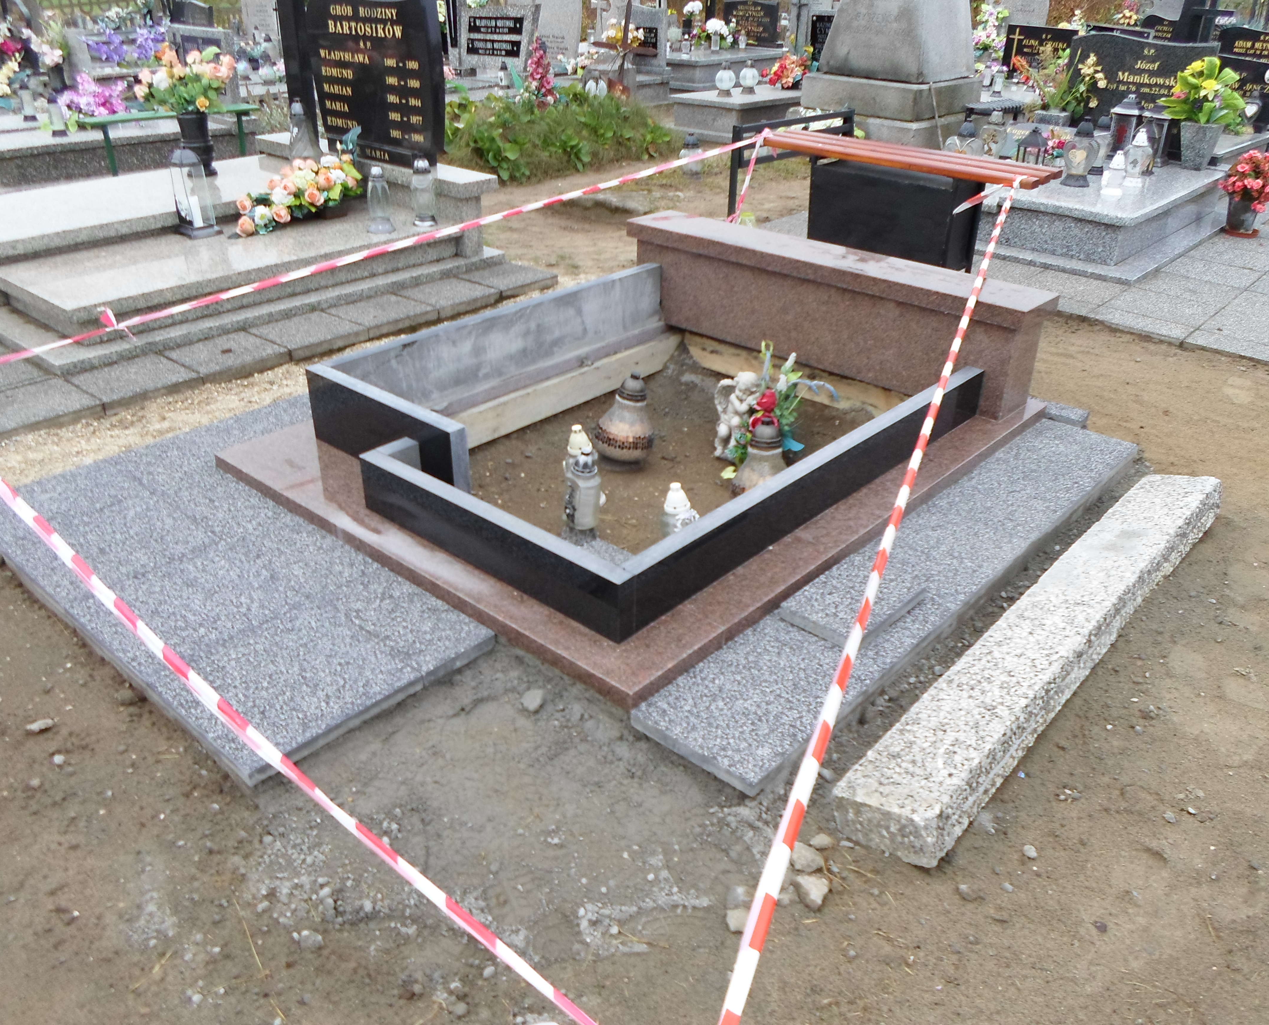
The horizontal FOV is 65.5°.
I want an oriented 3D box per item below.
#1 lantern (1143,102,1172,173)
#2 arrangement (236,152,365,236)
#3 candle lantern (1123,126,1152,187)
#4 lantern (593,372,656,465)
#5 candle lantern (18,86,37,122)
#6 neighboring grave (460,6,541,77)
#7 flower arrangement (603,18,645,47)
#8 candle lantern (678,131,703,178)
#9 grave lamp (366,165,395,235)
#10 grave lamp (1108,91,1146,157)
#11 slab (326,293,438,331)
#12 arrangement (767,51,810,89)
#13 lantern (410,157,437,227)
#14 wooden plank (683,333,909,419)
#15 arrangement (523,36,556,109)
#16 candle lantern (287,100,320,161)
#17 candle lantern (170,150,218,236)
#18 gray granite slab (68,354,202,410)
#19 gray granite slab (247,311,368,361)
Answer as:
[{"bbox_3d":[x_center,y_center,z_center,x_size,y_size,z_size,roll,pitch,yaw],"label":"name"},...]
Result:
[{"bbox_3d":[3.269,-2.376,6.185,0.145,0.365,0.145,23,36,37],"label":"lantern"},{"bbox_3d":[-1.604,-1.528,4.699,0.251,0.257,0.733,24,37,35],"label":"arrangement"},{"bbox_3d":[2.891,-2.051,5.660,0.130,0.300,0.110,23,36,37],"label":"candle lantern"},{"bbox_3d":[-0.031,-0.305,3.140,0.195,0.283,0.195,0,28,0],"label":"lantern"},{"bbox_3d":[-4.092,-2.761,6.636,0.100,0.235,0.100,24,37,35],"label":"candle lantern"},{"bbox_3d":[-1.622,-5.629,11.679,1.080,0.720,0.200,23,36,37],"label":"neighboring grave"},{"bbox_3d":[-0.128,-5.738,11.800,0.470,0.340,0.380,23,36,37],"label":"flower arrangement"},{"bbox_3d":[0.436,-2.764,7.619,0.187,0.320,0.187,2,29,3],"label":"candle lantern"},{"bbox_3d":[-1.183,-1.447,4.555,0.130,0.280,0.130,-6,29,-13],"label":"grave lamp"},{"bbox_3d":[3.079,-2.423,6.178,0.170,0.370,0.170,24,37,35],"label":"grave lamp"},{"bbox_3d":[-1.081,-0.833,4.181,0.350,0.050,0.347,24,37,35],"label":"slab"},{"bbox_3d":[1.558,-4.358,9.710,0.450,0.360,0.400,23,36,37],"label":"arrangement"},{"bbox_3d":[-1.166,-1.775,5.465,0.116,0.369,0.116,-5,29,-10],"label":"lantern"},{"bbox_3d":[0.614,-0.488,3.636,1.110,0.130,0.040,24,36,35],"label":"wooden plank"},{"bbox_3d":[-0.825,-3.861,8.668,0.297,0.568,0.238,-2,29,-5],"label":"arrangement"},{"bbox_3d":[-1.784,-2.021,5.321,0.185,0.360,0.185,-8,30,-16],"label":"candle lantern"},{"bbox_3d":[-2.026,-1.465,4.506,0.173,0.366,0.173,24,36,36],"label":"candle lantern"},{"bbox_3d":[-1.779,-0.459,3.493,0.350,0.050,0.339,24,37,35],"label":"gray granite slab"},{"bbox_3d":[-1.316,-0.710,3.958,0.360,0.050,0.355,23,36,36],"label":"gray granite slab"}]

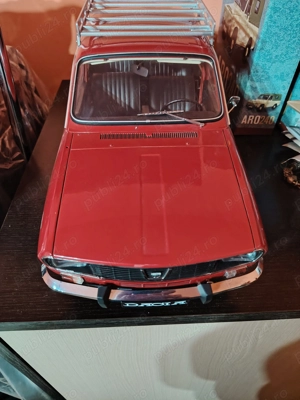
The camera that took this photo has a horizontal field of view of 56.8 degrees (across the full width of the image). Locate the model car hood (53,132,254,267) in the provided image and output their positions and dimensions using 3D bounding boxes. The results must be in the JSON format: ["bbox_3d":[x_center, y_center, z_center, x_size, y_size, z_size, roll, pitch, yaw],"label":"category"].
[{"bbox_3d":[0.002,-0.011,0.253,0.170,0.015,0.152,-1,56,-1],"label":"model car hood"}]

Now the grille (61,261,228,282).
[{"bbox_3d":[0.001,0.057,0.226,0.125,0.021,0.015,-1,48,-1],"label":"grille"}]

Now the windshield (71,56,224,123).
[{"bbox_3d":[-0.002,-0.123,0.310,0.172,0.013,0.078,-1,90,-1],"label":"windshield"}]

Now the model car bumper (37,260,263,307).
[{"bbox_3d":[0.004,0.068,0.247,0.201,0.022,0.048,-1,48,-1],"label":"model car bumper"}]

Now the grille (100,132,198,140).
[{"bbox_3d":[0.000,-0.067,0.290,0.102,0.003,0.011,-1,54,-1],"label":"grille"}]

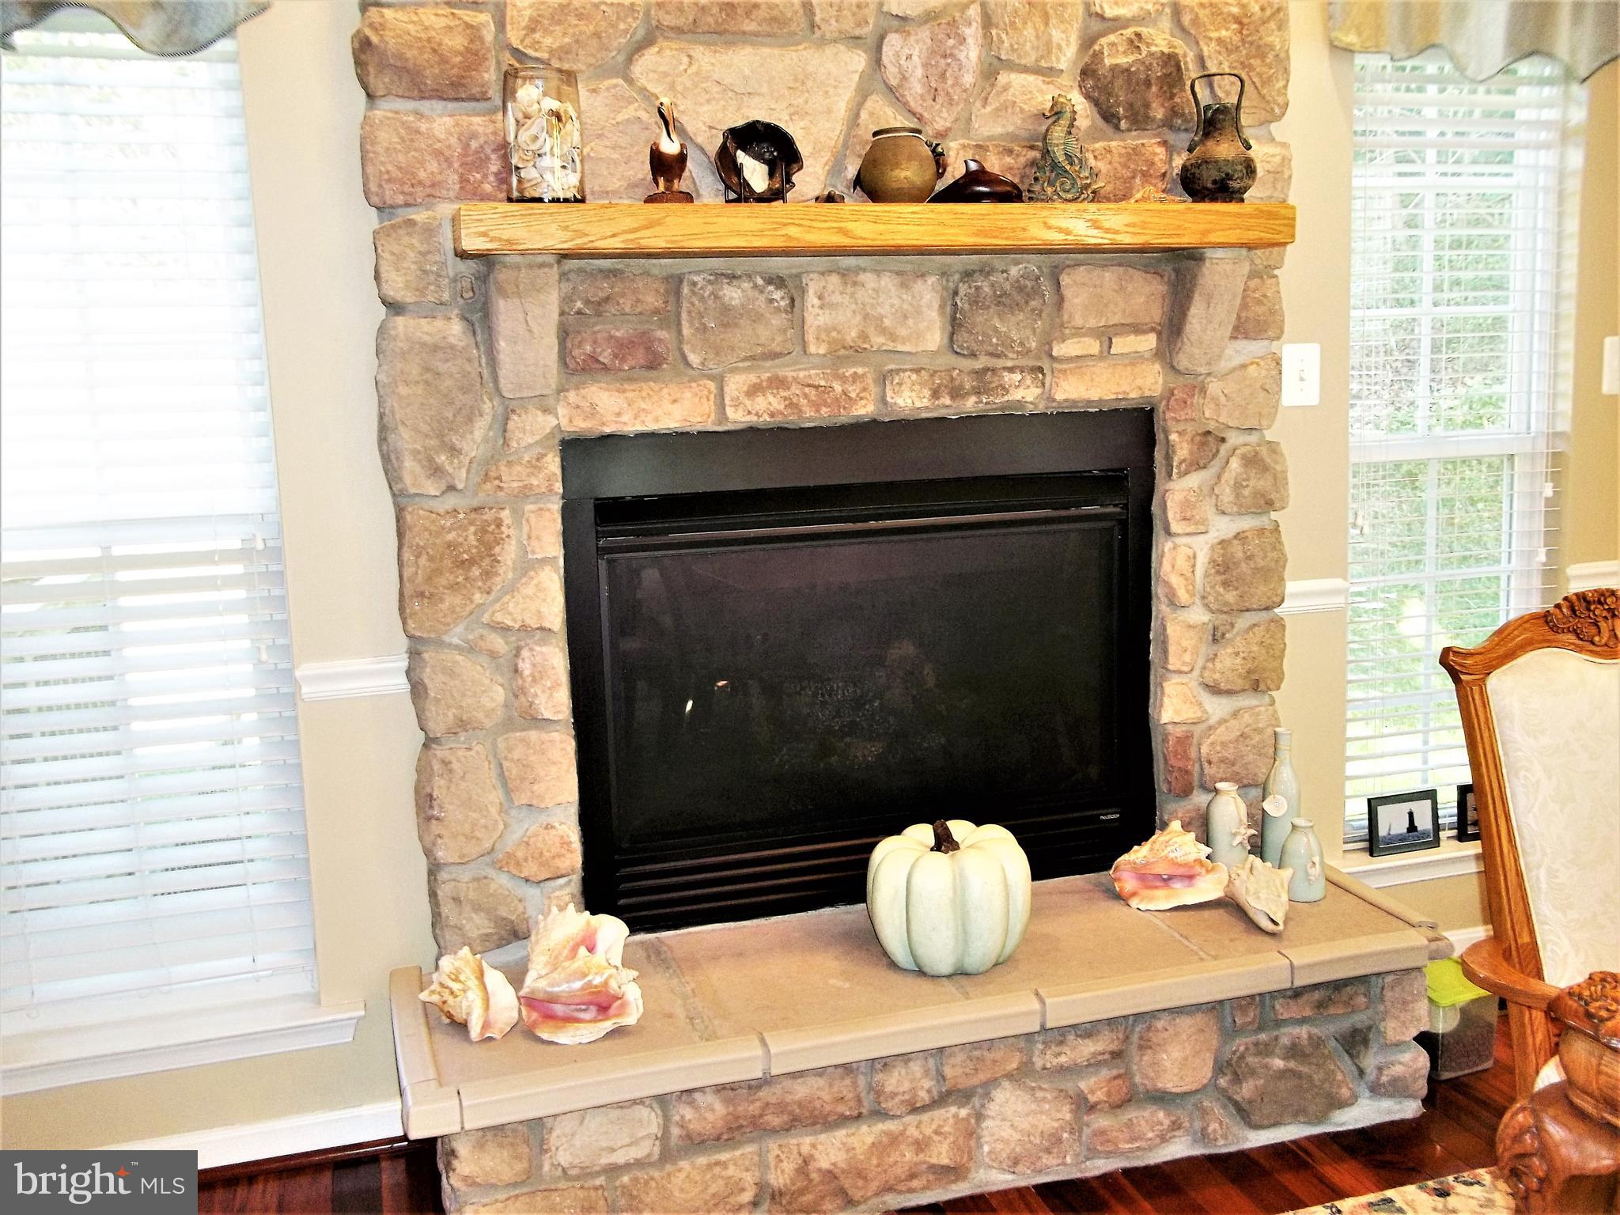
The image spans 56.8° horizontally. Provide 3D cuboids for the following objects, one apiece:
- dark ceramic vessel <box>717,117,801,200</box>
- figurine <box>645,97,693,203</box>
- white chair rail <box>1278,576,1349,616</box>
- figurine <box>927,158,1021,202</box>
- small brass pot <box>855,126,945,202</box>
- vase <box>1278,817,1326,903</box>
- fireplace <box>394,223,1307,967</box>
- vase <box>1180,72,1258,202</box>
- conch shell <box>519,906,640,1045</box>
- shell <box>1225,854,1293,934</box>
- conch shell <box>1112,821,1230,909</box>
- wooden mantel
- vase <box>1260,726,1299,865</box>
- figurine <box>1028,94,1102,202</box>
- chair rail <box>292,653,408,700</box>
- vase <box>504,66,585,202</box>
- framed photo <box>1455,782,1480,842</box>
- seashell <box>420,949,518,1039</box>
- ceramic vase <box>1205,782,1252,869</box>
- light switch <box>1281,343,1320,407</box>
[{"bbox_3d":[-0.084,-0.720,2.451,0.143,0.140,0.090,-4,8,-17],"label":"dark ceramic vessel"},{"bbox_3d":[-0.226,-0.730,2.405,0.073,0.176,0.060,-4,8,-10],"label":"figurine"},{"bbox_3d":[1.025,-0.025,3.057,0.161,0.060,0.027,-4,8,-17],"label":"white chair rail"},{"bbox_3d":[0.283,-0.725,2.555,0.148,0.087,0.070,-5,8,-16],"label":"figurine"},{"bbox_3d":[0.147,-0.742,2.530,0.142,0.137,0.122,-5,8,-16],"label":"small brass pot"},{"bbox_3d":[0.896,0.457,2.722,0.079,0.142,0.079,-4,8,-17],"label":"vase"},{"bbox_3d":[0.131,-0.026,2.673,1.646,1.187,0.180,-5,8,-16],"label":"fireplace"},{"bbox_3d":[0.733,-0.830,2.689,0.133,0.236,0.132,-4,8,-17],"label":"vase"},{"bbox_3d":[-0.344,0.547,2.262,0.182,0.175,0.190,-4,8,-17],"label":"conch shell"},{"bbox_3d":[0.804,0.507,2.667,0.100,0.110,0.155,-2,8,0],"label":"shell"},{"bbox_3d":[0.674,0.481,2.775,0.200,0.140,0.150,-5,8,-16],"label":"conch shell"},{"bbox_3d":[0.142,-0.630,2.535,1.440,0.077,0.184,-4,8,-17],"label":"wooden mantel"},{"bbox_3d":[0.909,0.377,2.894,0.071,0.296,0.071,-5,8,-16],"label":"vase"},{"bbox_3d":[0.441,-0.792,2.608,0.118,0.193,0.060,-5,8,-16],"label":"figurine"},{"bbox_3d":[-0.769,0.118,2.523,0.188,0.060,0.027,-4,8,-17],"label":"chair rail"},{"bbox_3d":[-0.420,-0.737,2.353,0.121,0.218,0.121,-5,8,-16],"label":"vase"},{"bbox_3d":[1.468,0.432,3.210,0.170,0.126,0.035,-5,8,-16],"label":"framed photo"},{"bbox_3d":[-0.509,0.578,2.241,0.145,0.132,0.150,-4,8,-17],"label":"seashell"},{"bbox_3d":[0.807,0.429,2.880,0.085,0.162,0.085,-4,8,-17],"label":"ceramic vase"},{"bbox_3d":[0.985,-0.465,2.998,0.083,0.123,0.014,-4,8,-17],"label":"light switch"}]

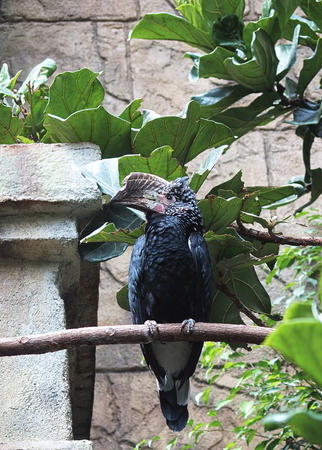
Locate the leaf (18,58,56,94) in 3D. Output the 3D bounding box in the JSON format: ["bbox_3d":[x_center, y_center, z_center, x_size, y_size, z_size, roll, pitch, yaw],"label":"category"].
[{"bbox_3d":[-0.293,-0.353,5.100,0.052,0.109,0.070,40,-5,4],"label":"leaf"}]

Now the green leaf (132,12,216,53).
[{"bbox_3d":[0.025,-0.458,5.100,0.204,0.077,0.110,0,-10,0],"label":"green leaf"}]

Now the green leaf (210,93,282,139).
[{"bbox_3d":[0.201,-0.258,5.050,0.180,0.070,0.090,-28,-11,0],"label":"green leaf"}]

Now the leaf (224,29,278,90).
[{"bbox_3d":[0.211,-0.386,5.000,0.126,0.144,0.110,0,-7,0],"label":"leaf"}]

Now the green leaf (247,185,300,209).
[{"bbox_3d":[0.267,-0.067,5.050,0.127,0.052,0.100,0,-7,0],"label":"green leaf"}]

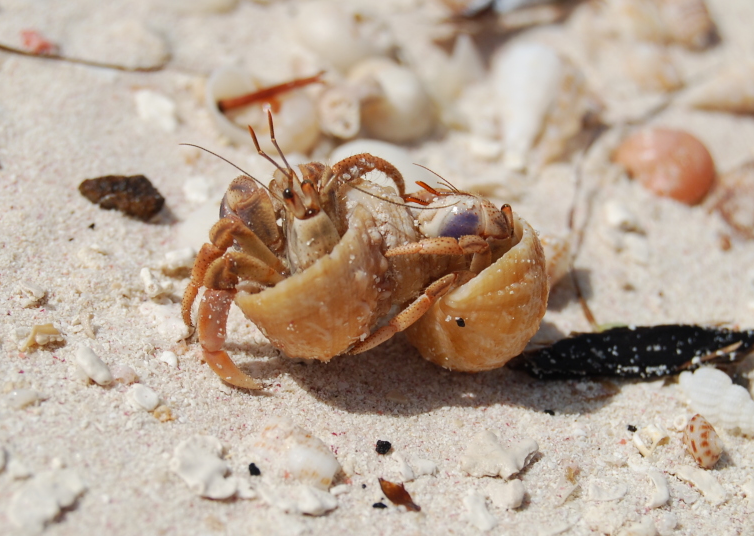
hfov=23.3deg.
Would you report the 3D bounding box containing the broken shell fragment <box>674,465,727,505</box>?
[{"bbox_3d":[0.064,0.043,0.360,0.012,0.002,0.006,34,46,22],"label":"broken shell fragment"}]

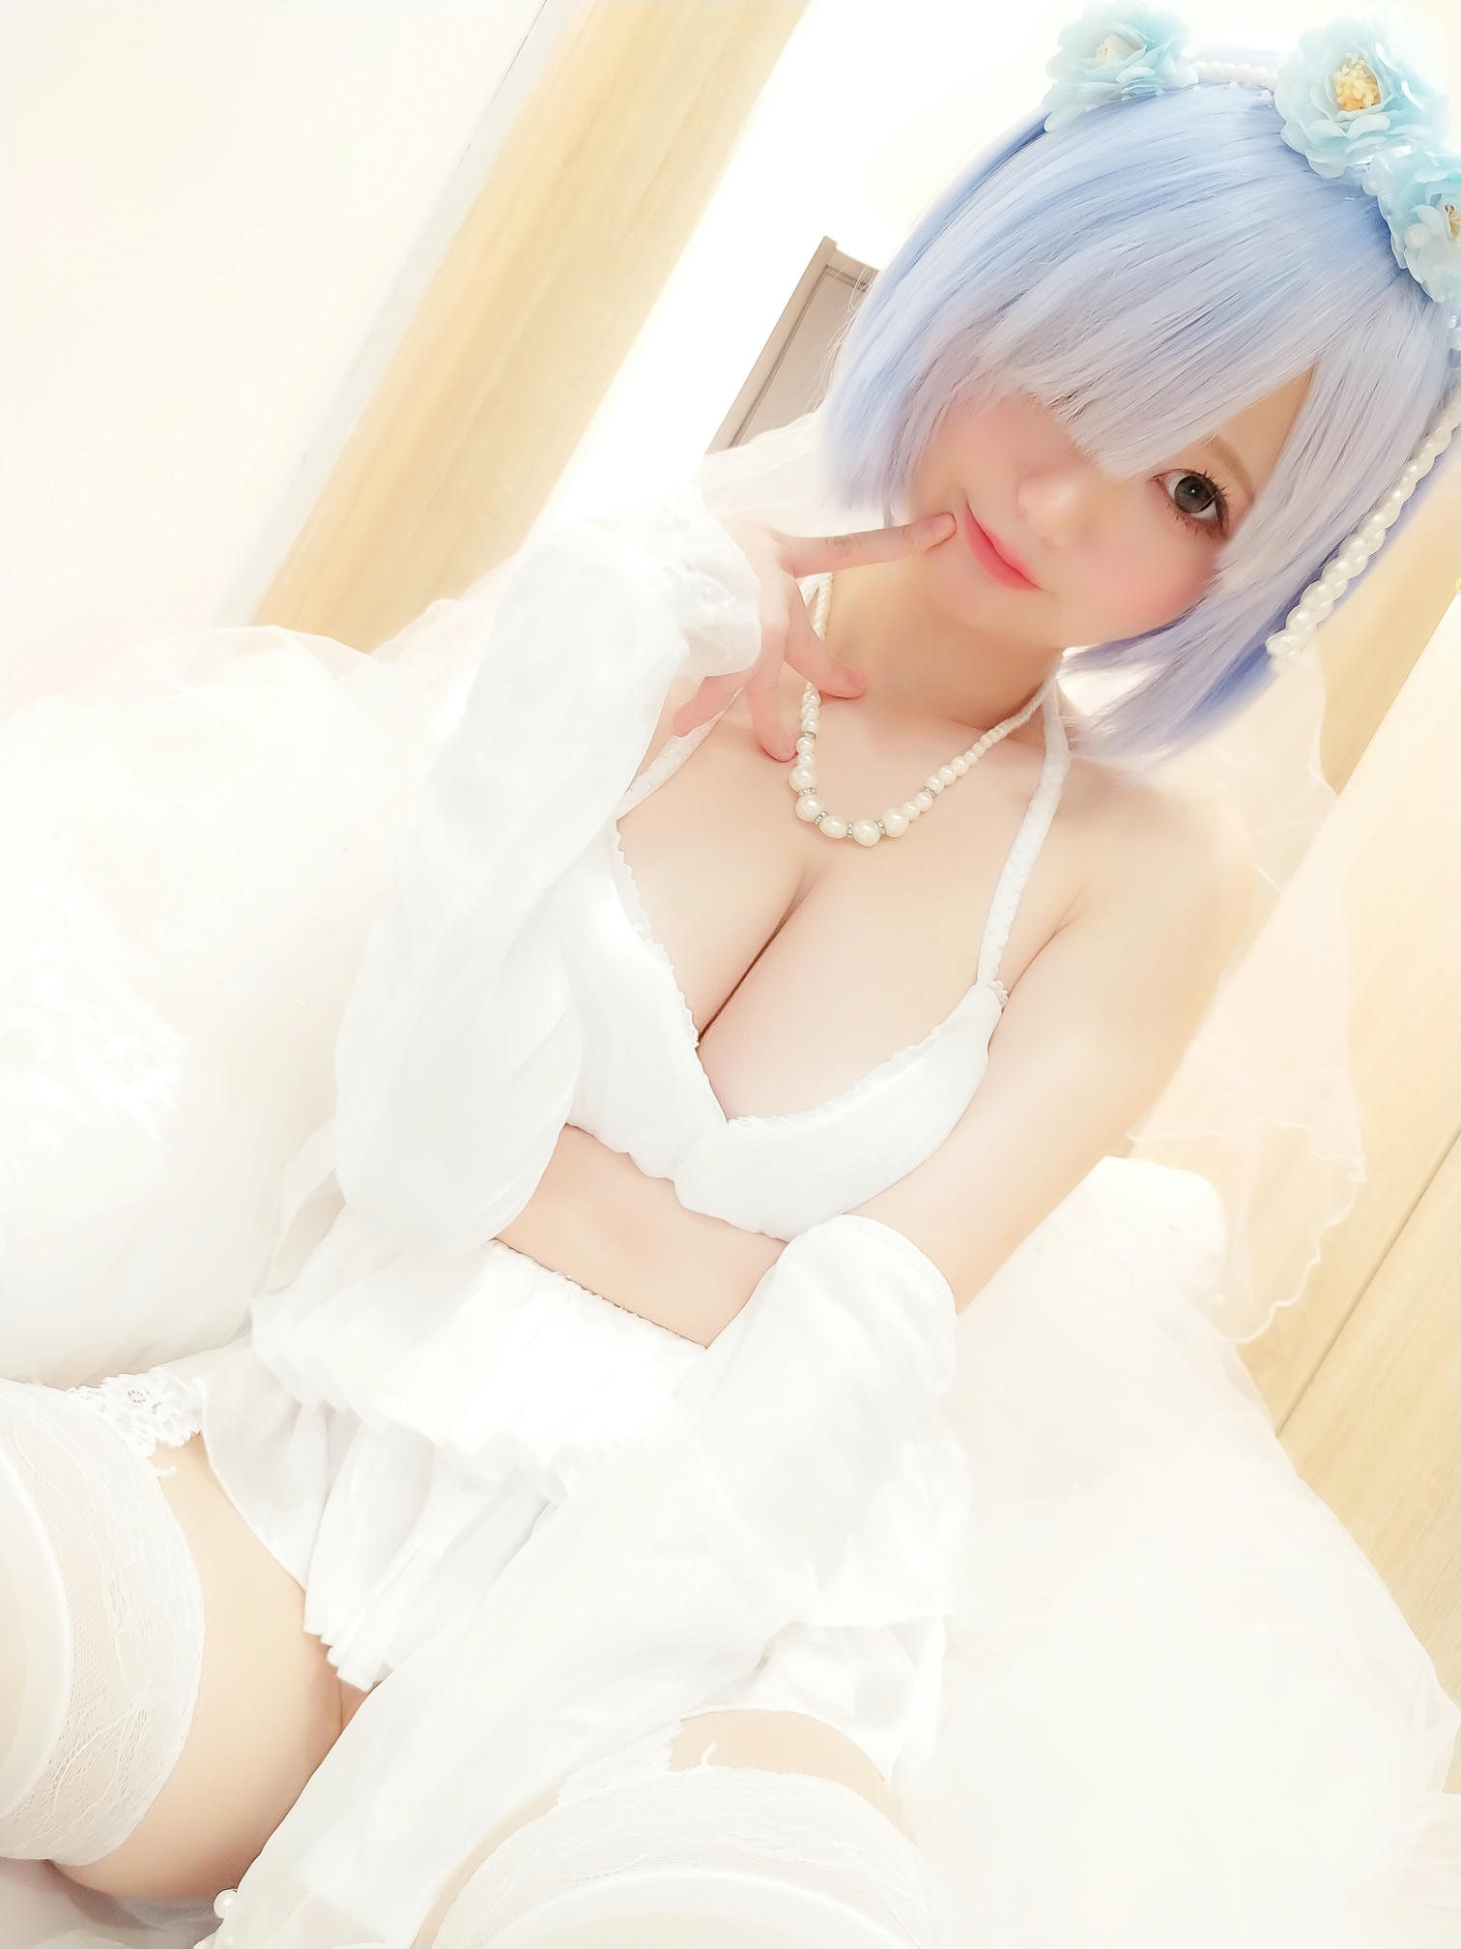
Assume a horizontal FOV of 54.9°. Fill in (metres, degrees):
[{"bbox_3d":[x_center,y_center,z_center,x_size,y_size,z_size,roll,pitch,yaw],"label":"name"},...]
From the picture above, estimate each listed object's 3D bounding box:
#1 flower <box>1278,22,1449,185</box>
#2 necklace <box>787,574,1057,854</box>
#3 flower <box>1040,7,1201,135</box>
[{"bbox_3d":[0.271,-0.377,0.605,0.072,0.070,0.042,36,23,-4],"label":"flower"},{"bbox_3d":[0.079,-0.122,0.680,0.130,0.125,0.115,29,3,-3],"label":"necklace"},{"bbox_3d":[0.171,-0.399,0.620,0.070,0.066,0.042,40,11,9],"label":"flower"}]

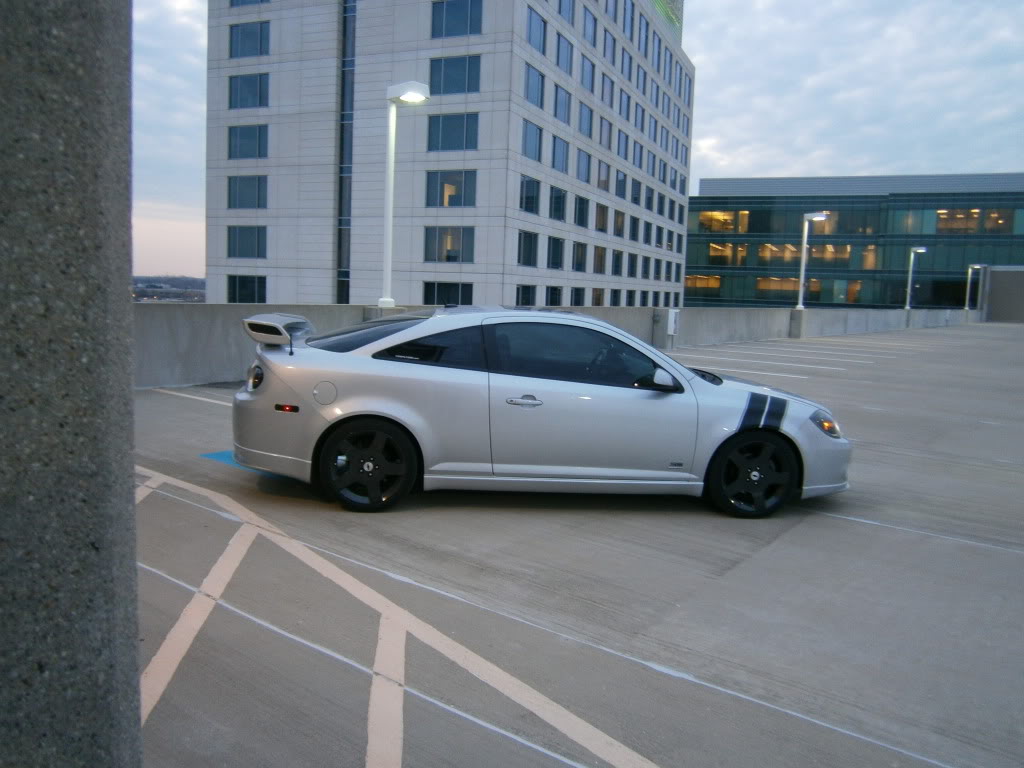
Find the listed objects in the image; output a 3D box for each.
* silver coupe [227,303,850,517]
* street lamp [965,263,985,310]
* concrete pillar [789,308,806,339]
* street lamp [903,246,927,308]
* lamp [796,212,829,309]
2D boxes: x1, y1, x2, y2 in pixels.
[{"bbox_3d":[0.295,0.097,5.940,4.580,1.400,1.730,2,7,-4],"label":"silver coupe"},{"bbox_3d":[35.302,-7.372,58.824,0.784,3.534,0.470,8,9,38],"label":"street lamp"},{"bbox_3d":[10.839,-2.261,29.047,0.470,1.092,0.549,8,9,38],"label":"concrete pillar"},{"bbox_3d":[22.547,-5.870,42.870,0.784,3.534,0.470,8,9,38],"label":"street lamp"},{"bbox_3d":[11.135,-4.526,28.598,0.784,3.534,0.470,8,9,38],"label":"lamp"}]

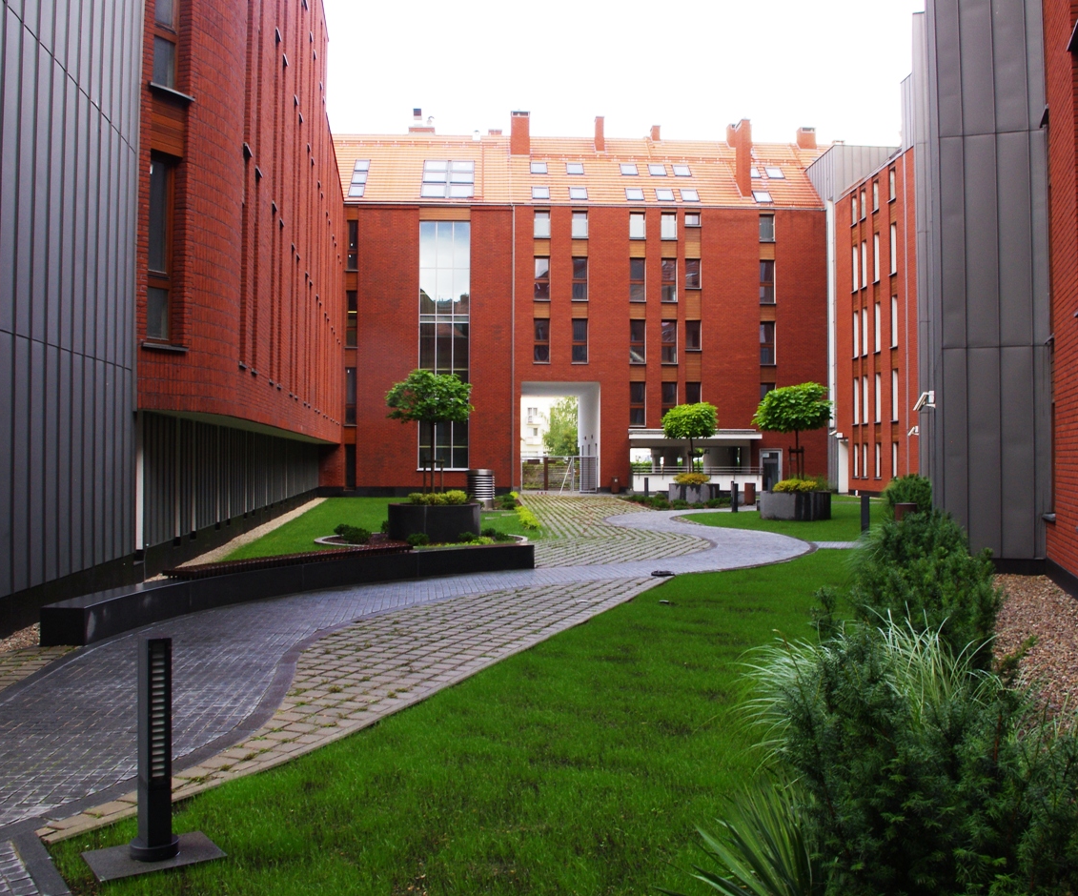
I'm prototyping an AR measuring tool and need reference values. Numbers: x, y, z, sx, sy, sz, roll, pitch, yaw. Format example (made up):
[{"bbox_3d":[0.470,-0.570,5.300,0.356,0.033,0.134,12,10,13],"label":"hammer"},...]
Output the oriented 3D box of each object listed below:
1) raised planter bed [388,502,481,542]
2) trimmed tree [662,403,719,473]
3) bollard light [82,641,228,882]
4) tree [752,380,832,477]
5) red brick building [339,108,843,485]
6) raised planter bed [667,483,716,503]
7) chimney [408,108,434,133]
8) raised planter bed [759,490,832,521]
[{"bbox_3d":[-2.095,1.477,20.400,1.920,0.720,1.920,0,-1,-2],"label":"raised planter bed"},{"bbox_3d":[5.756,-0.236,38.600,2.200,3.100,2.150,0,-1,-2],"label":"trimmed tree"},{"bbox_3d":[-1.563,1.210,4.110,0.475,0.885,0.330,1,-1,-34],"label":"bollard light"},{"bbox_3d":[6.808,-0.313,27.200,2.150,3.000,2.100,0,-1,-2],"label":"tree"},{"bbox_3d":[1.980,-7.368,54.200,23.800,19.200,11.800,0,-1,-2],"label":"red brick building"},{"bbox_3d":[5.897,1.705,38.600,1.920,0.720,1.920,0,-1,-2],"label":"raised planter bed"},{"bbox_3d":[-6.249,-17.322,53.500,1.380,1.350,0.850,0,-1,-2],"label":"chimney"},{"bbox_3d":[6.907,1.577,27.200,1.920,0.720,1.920,0,-1,-2],"label":"raised planter bed"}]

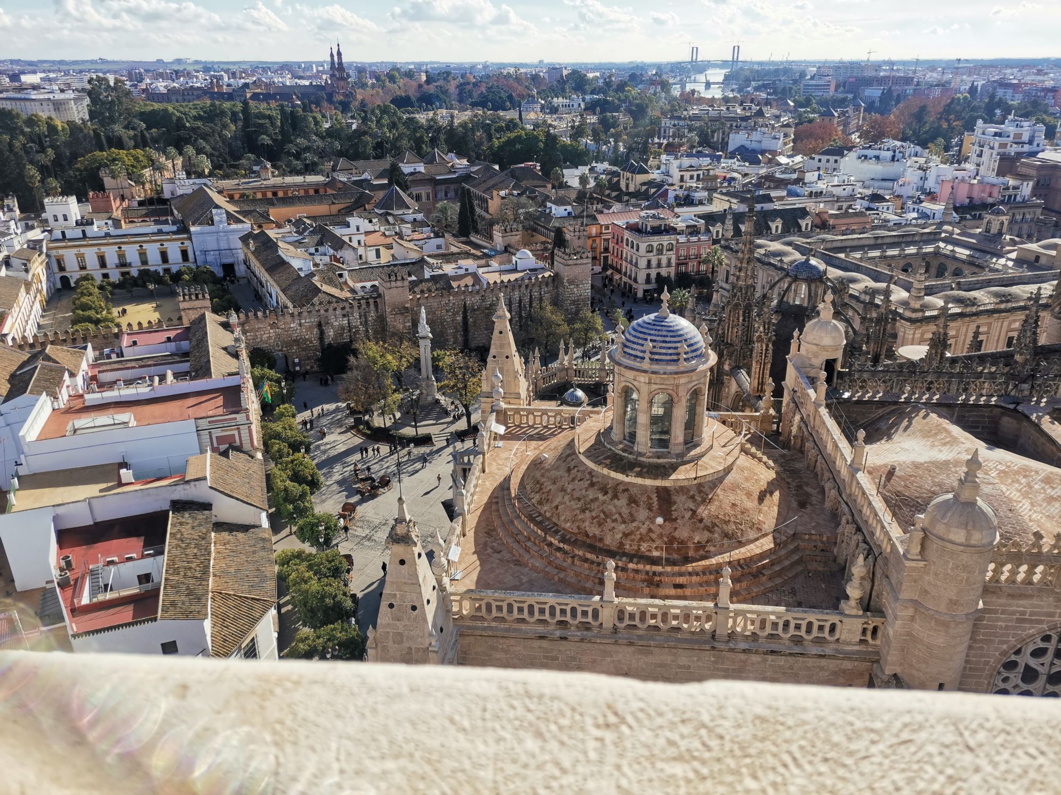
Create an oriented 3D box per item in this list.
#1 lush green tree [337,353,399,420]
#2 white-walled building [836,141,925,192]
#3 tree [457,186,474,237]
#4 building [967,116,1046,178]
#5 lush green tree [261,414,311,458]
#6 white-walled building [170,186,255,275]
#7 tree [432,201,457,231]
[{"bbox_3d":[-24.703,-1.009,122.565,9.000,12.000,9.000,2,23,5],"label":"lush green tree"},{"bbox_3d":[147.282,-96.160,337.463,31.000,21.000,22.000,10,25,23],"label":"white-walled building"},{"bbox_3d":[-20.400,-57.078,246.544,4.600,16.480,4.400,0,23,0],"label":"tree"},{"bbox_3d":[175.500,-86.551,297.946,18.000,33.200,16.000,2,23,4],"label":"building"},{"bbox_3d":[-34.083,6.470,111.174,6.100,7.200,6.100,2,23,5],"label":"lush green tree"},{"bbox_3d":[-90.300,-48.021,227.954,16.000,18.300,42.000,-11,25,-23],"label":"white-walled building"},{"bbox_3d":[-26.290,-53.473,245.233,7.800,12.500,7.800,2,23,5],"label":"tree"}]

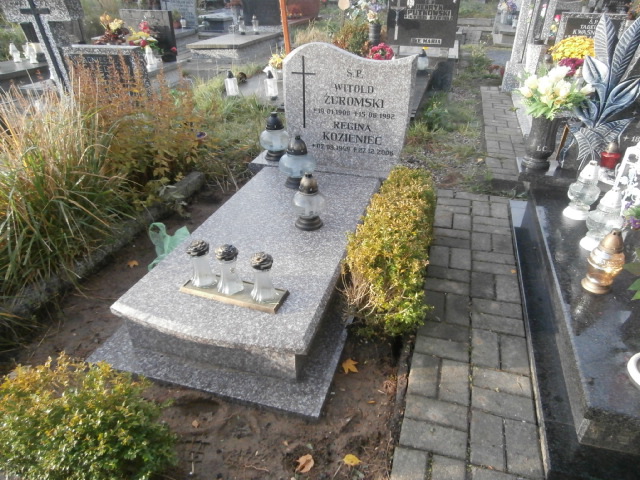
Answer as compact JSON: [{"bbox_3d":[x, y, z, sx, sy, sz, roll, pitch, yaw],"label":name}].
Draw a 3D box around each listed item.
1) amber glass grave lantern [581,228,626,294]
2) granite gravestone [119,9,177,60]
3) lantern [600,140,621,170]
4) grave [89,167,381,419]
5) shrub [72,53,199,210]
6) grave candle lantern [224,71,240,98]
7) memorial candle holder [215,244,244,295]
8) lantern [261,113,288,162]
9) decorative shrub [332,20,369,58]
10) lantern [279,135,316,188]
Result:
[{"bbox_3d":[1.046,0.072,1.619,0.119,0.238,0.119,8,31,15],"label":"amber glass grave lantern"},{"bbox_3d":[-2.569,-3.054,6.656,0.740,0.700,0.090,8,32,15],"label":"granite gravestone"},{"bbox_3d":[1.568,-0.453,2.364,0.107,0.140,0.107,8,32,15],"label":"lantern"},{"bbox_3d":[-0.219,0.060,2.189,0.913,0.202,1.604,8,32,15],"label":"grave"},{"bbox_3d":[-1.183,-0.795,2.994,0.780,0.840,0.700,8,32,15],"label":"shrub"},{"bbox_3d":[-0.994,-1.763,4.995,0.140,0.250,0.140,-1,31,0],"label":"grave candle lantern"},{"bbox_3d":[-0.334,0.104,1.599,0.097,0.180,0.097,0,31,0],"label":"memorial candle holder"},{"bbox_3d":[-0.294,-0.658,2.795,0.175,0.275,0.175,0,31,0],"label":"lantern"},{"bbox_3d":[0.466,-2.735,6.259,0.530,0.600,0.520,8,32,15],"label":"decorative shrub"},{"bbox_3d":[-0.124,-0.455,2.564,0.205,0.298,0.205,-1,31,0],"label":"lantern"}]

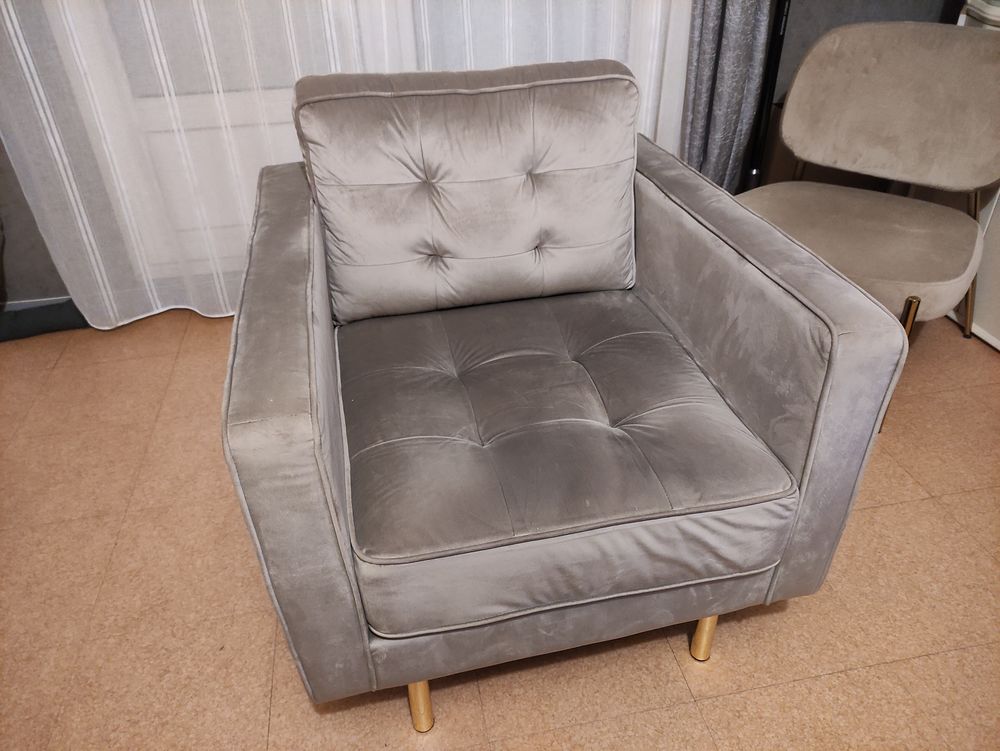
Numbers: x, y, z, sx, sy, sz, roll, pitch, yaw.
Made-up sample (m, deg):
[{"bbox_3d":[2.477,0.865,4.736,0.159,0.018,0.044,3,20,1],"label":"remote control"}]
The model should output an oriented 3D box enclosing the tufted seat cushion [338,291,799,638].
[{"bbox_3d":[0.029,0.037,1.215,0.585,0.150,0.747,-8,34,-10],"label":"tufted seat cushion"}]

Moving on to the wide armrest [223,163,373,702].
[{"bbox_3d":[-0.315,0.011,1.187,0.092,0.462,0.851,-8,34,-10],"label":"wide armrest"}]

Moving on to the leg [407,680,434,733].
[{"bbox_3d":[-0.120,0.467,1.065,0.032,0.173,0.032,-8,34,-10],"label":"leg"}]

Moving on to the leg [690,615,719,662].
[{"bbox_3d":[0.335,0.393,1.155,0.032,0.173,0.032,-8,34,-10],"label":"leg"}]

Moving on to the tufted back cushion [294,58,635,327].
[{"bbox_3d":[-0.047,-0.336,1.333,0.581,0.400,0.146,-8,27,-10],"label":"tufted back cushion"}]

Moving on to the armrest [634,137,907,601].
[{"bbox_3d":[0.348,-0.087,1.303,0.094,0.462,0.851,-8,34,-10],"label":"armrest"}]

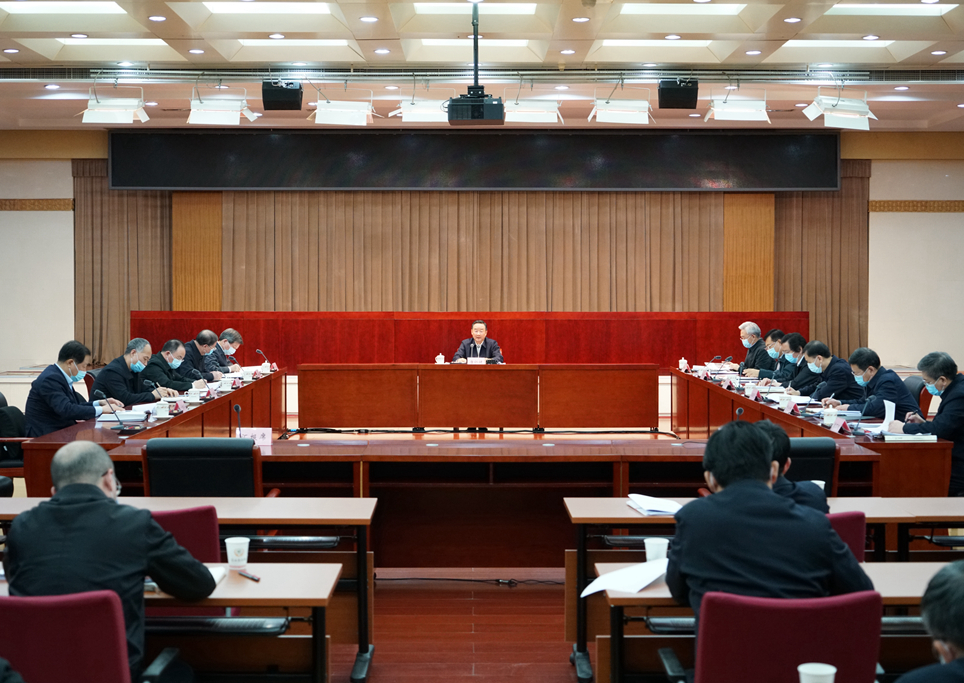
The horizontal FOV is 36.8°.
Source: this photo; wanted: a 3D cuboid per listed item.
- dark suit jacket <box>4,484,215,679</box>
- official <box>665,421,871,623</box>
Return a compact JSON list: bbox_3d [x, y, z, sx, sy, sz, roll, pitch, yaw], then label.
[{"bbox_3d":[-1.066,0.667,4.201,0.600,0.560,0.550,0,2,6],"label":"dark suit jacket"},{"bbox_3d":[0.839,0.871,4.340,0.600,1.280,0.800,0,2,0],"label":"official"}]

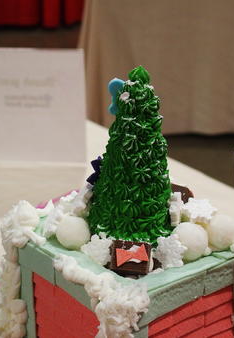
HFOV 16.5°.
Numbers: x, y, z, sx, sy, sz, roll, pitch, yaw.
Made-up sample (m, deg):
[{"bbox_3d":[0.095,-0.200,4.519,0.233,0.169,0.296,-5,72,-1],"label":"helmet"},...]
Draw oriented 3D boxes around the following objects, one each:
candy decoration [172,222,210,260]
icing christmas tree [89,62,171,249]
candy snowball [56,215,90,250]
[{"bbox_3d":[0.052,0.051,0.570,0.025,0.025,0.025,0,19,0],"label":"candy decoration"},{"bbox_3d":[0.012,-0.013,0.595,0.064,0.124,0.064,0,19,0],"label":"icing christmas tree"},{"bbox_3d":[-0.032,0.046,0.588,0.025,0.025,0.025,0,19,0],"label":"candy snowball"}]

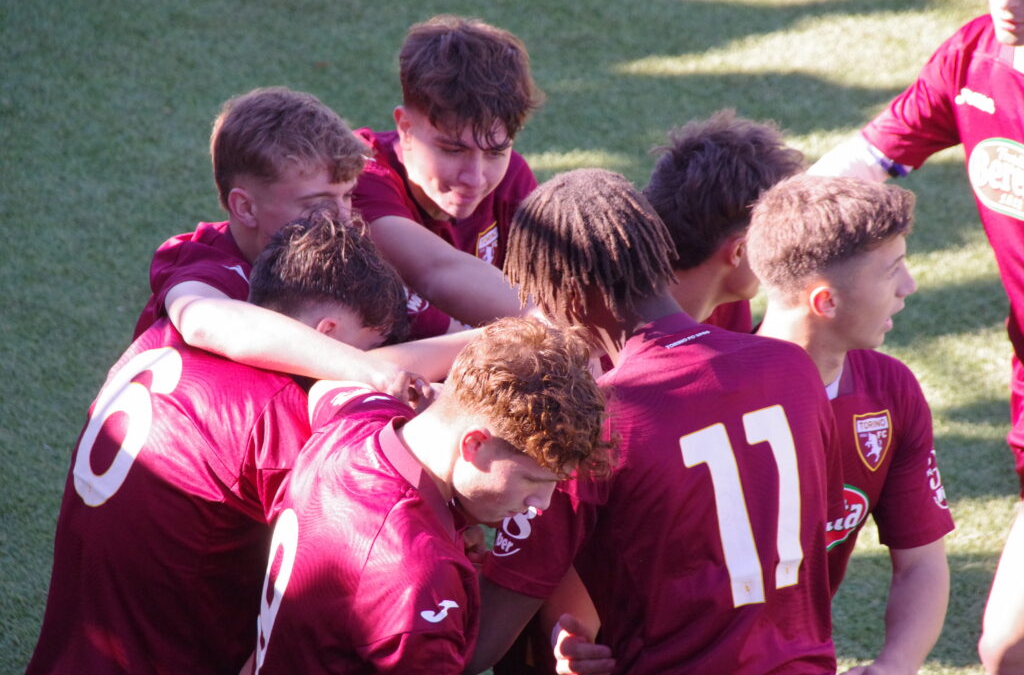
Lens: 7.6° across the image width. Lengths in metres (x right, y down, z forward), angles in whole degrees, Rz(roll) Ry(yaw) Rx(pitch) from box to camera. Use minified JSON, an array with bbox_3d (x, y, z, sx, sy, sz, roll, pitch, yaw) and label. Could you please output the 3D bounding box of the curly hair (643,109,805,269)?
[{"bbox_3d":[0.299,-0.210,10.850,0.235,0.215,0.195,-7,18,-39],"label":"curly hair"}]

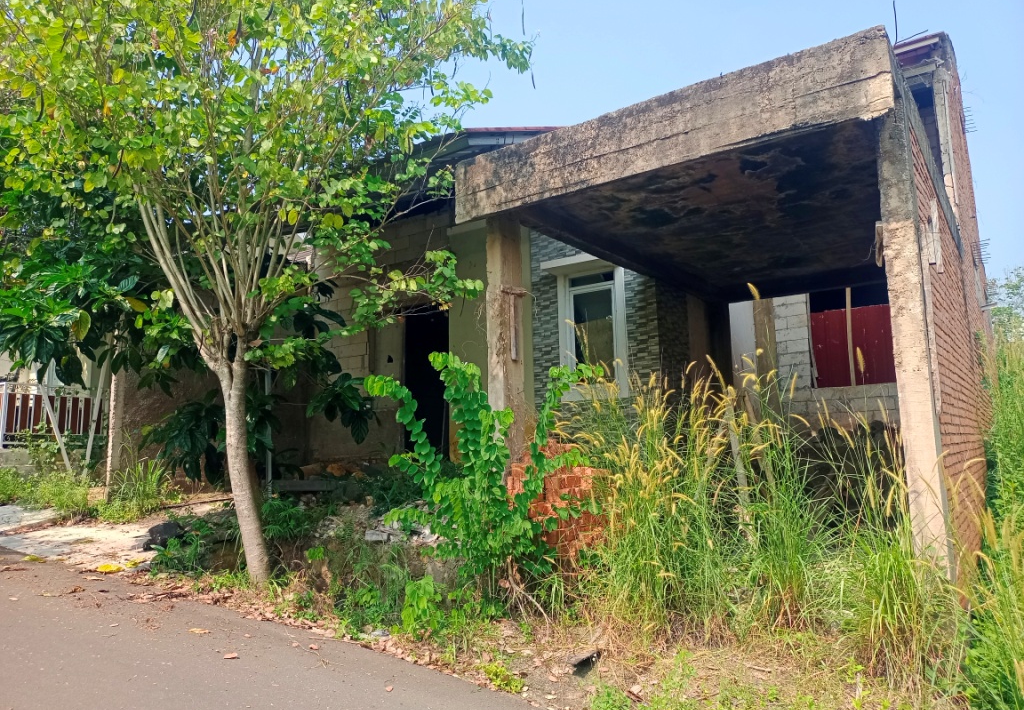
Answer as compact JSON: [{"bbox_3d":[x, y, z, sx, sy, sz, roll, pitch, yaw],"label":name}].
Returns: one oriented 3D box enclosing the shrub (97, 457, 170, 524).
[{"bbox_3d":[-5.016,1.796,9.800,0.960,0.870,0.850,-1,-7,0],"label":"shrub"}]

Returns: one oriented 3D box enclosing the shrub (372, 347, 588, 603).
[{"bbox_3d":[-0.277,1.050,6.500,1.960,2.130,1.650,-1,-7,0],"label":"shrub"}]

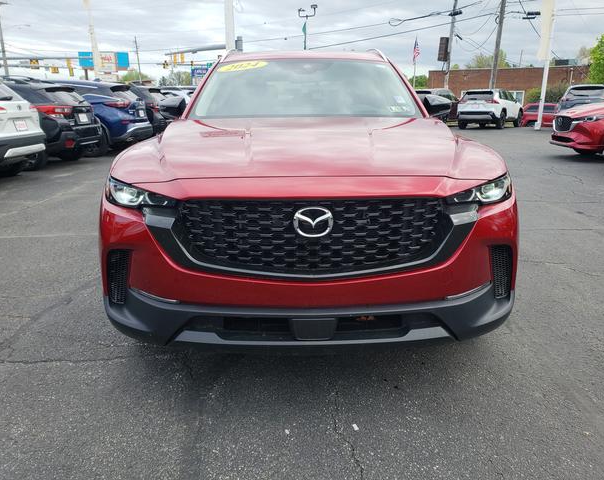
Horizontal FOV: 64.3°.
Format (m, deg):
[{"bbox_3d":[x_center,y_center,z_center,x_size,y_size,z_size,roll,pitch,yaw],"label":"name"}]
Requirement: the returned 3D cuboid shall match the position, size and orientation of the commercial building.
[{"bbox_3d":[23.803,-15.401,50.548,17.000,4.500,11.000,13,21,38],"label":"commercial building"}]

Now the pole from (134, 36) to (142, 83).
[{"bbox_3d":[-22.906,-23.641,68.096,0.300,9.500,0.300,0,16,0],"label":"pole"}]

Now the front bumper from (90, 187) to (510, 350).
[{"bbox_3d":[0.030,0.107,2.116,1.860,0.670,0.480,0,16,-1],"label":"front bumper"}]

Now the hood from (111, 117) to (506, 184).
[{"bbox_3d":[0.031,-0.473,2.413,1.700,0.250,1.120,0,16,-1],"label":"hood"}]

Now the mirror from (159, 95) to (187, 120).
[{"bbox_3d":[-0.883,-0.900,3.289,0.220,0.165,0.170,0,16,-1],"label":"mirror"}]

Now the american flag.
[{"bbox_3d":[9.683,-16.025,40.650,0.650,2.200,0.350,4,16,12],"label":"american flag"}]

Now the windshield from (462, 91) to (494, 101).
[{"bbox_3d":[8.018,-6.564,21.836,1.280,0.440,0.220,11,19,32],"label":"windshield"}]

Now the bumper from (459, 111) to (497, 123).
[{"bbox_3d":[7.674,-5.370,20.900,1.800,0.500,0.450,13,21,37],"label":"bumper"}]

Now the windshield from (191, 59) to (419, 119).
[{"bbox_3d":[0.013,-1.011,3.195,1.420,0.400,0.740,0,16,-1],"label":"windshield"}]

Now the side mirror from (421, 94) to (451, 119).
[{"bbox_3d":[0.919,-0.912,3.286,0.220,0.165,0.170,0,16,-1],"label":"side mirror"}]

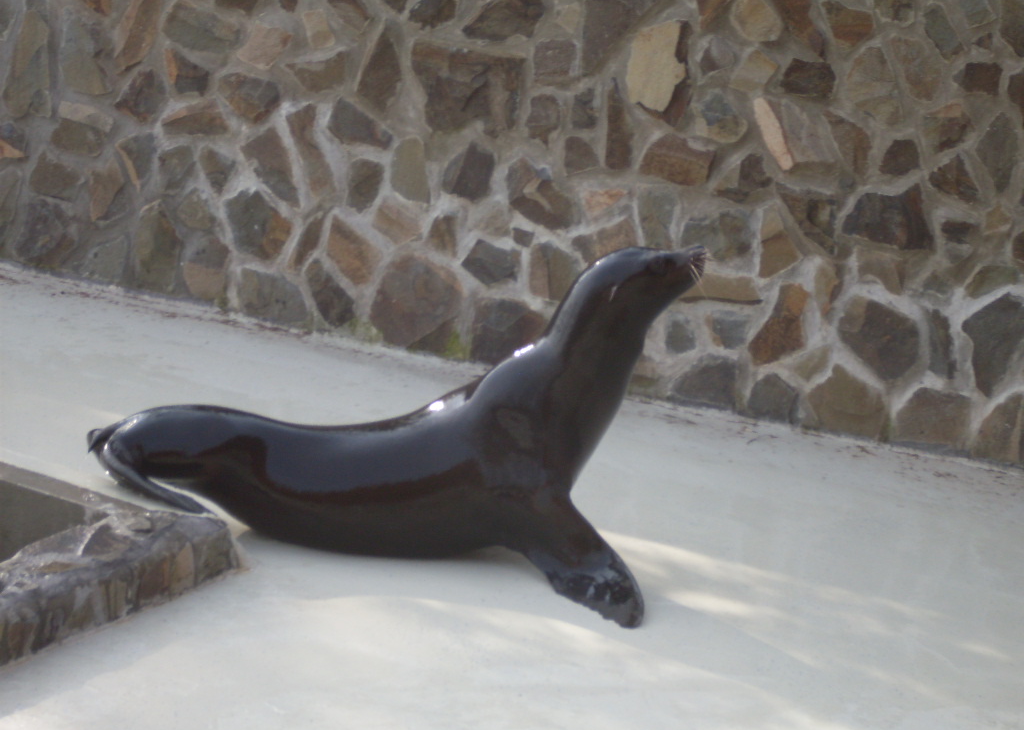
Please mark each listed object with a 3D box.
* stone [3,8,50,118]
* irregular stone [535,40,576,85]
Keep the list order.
[{"bbox_3d":[-1.452,-0.905,10.088,0.155,0.325,0.085,11,19,28],"label":"stone"},{"bbox_3d":[0.118,-0.822,9.166,0.123,0.124,0.068,11,19,28],"label":"irregular stone"}]

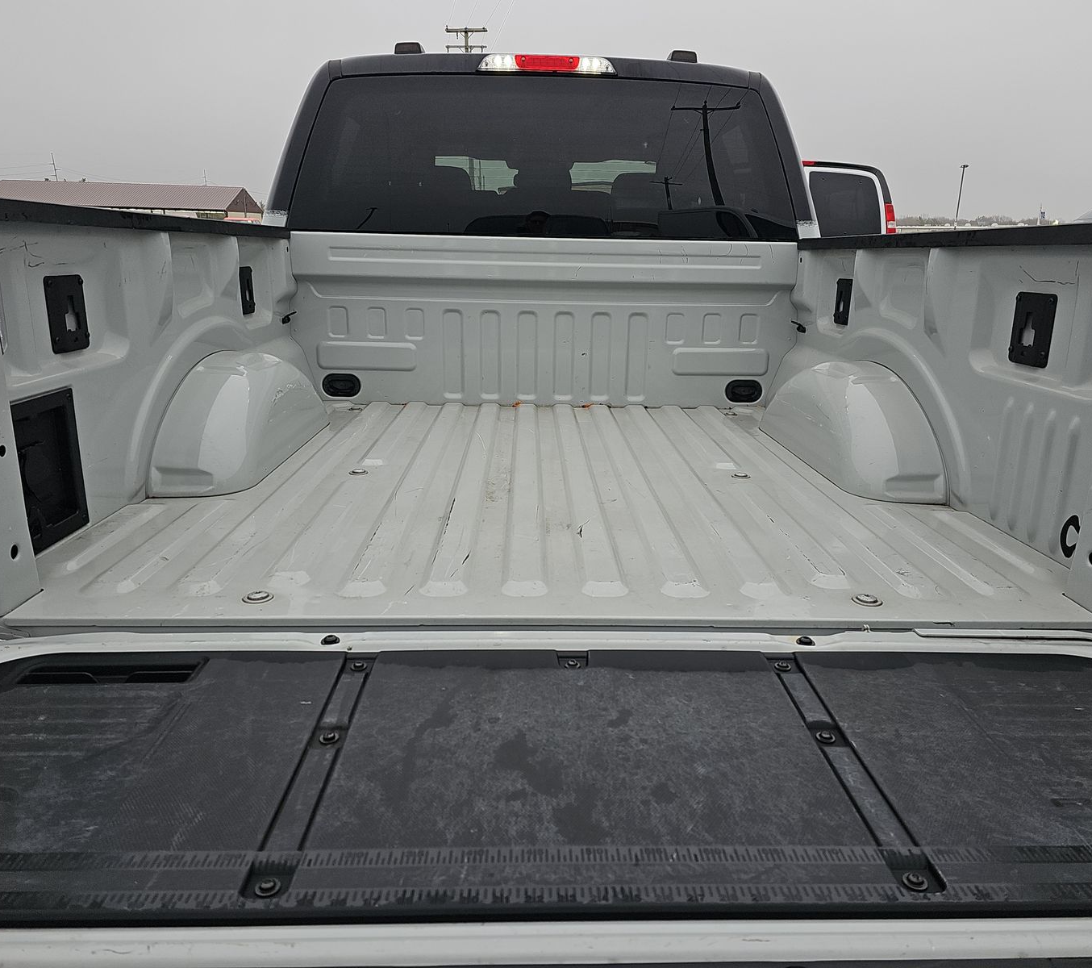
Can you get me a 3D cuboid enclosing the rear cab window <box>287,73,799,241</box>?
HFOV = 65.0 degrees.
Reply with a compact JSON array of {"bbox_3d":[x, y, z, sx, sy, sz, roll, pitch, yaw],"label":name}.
[{"bbox_3d":[0.001,-1.026,2.720,1.635,0.502,0.089,0,11,-1],"label":"rear cab window"}]

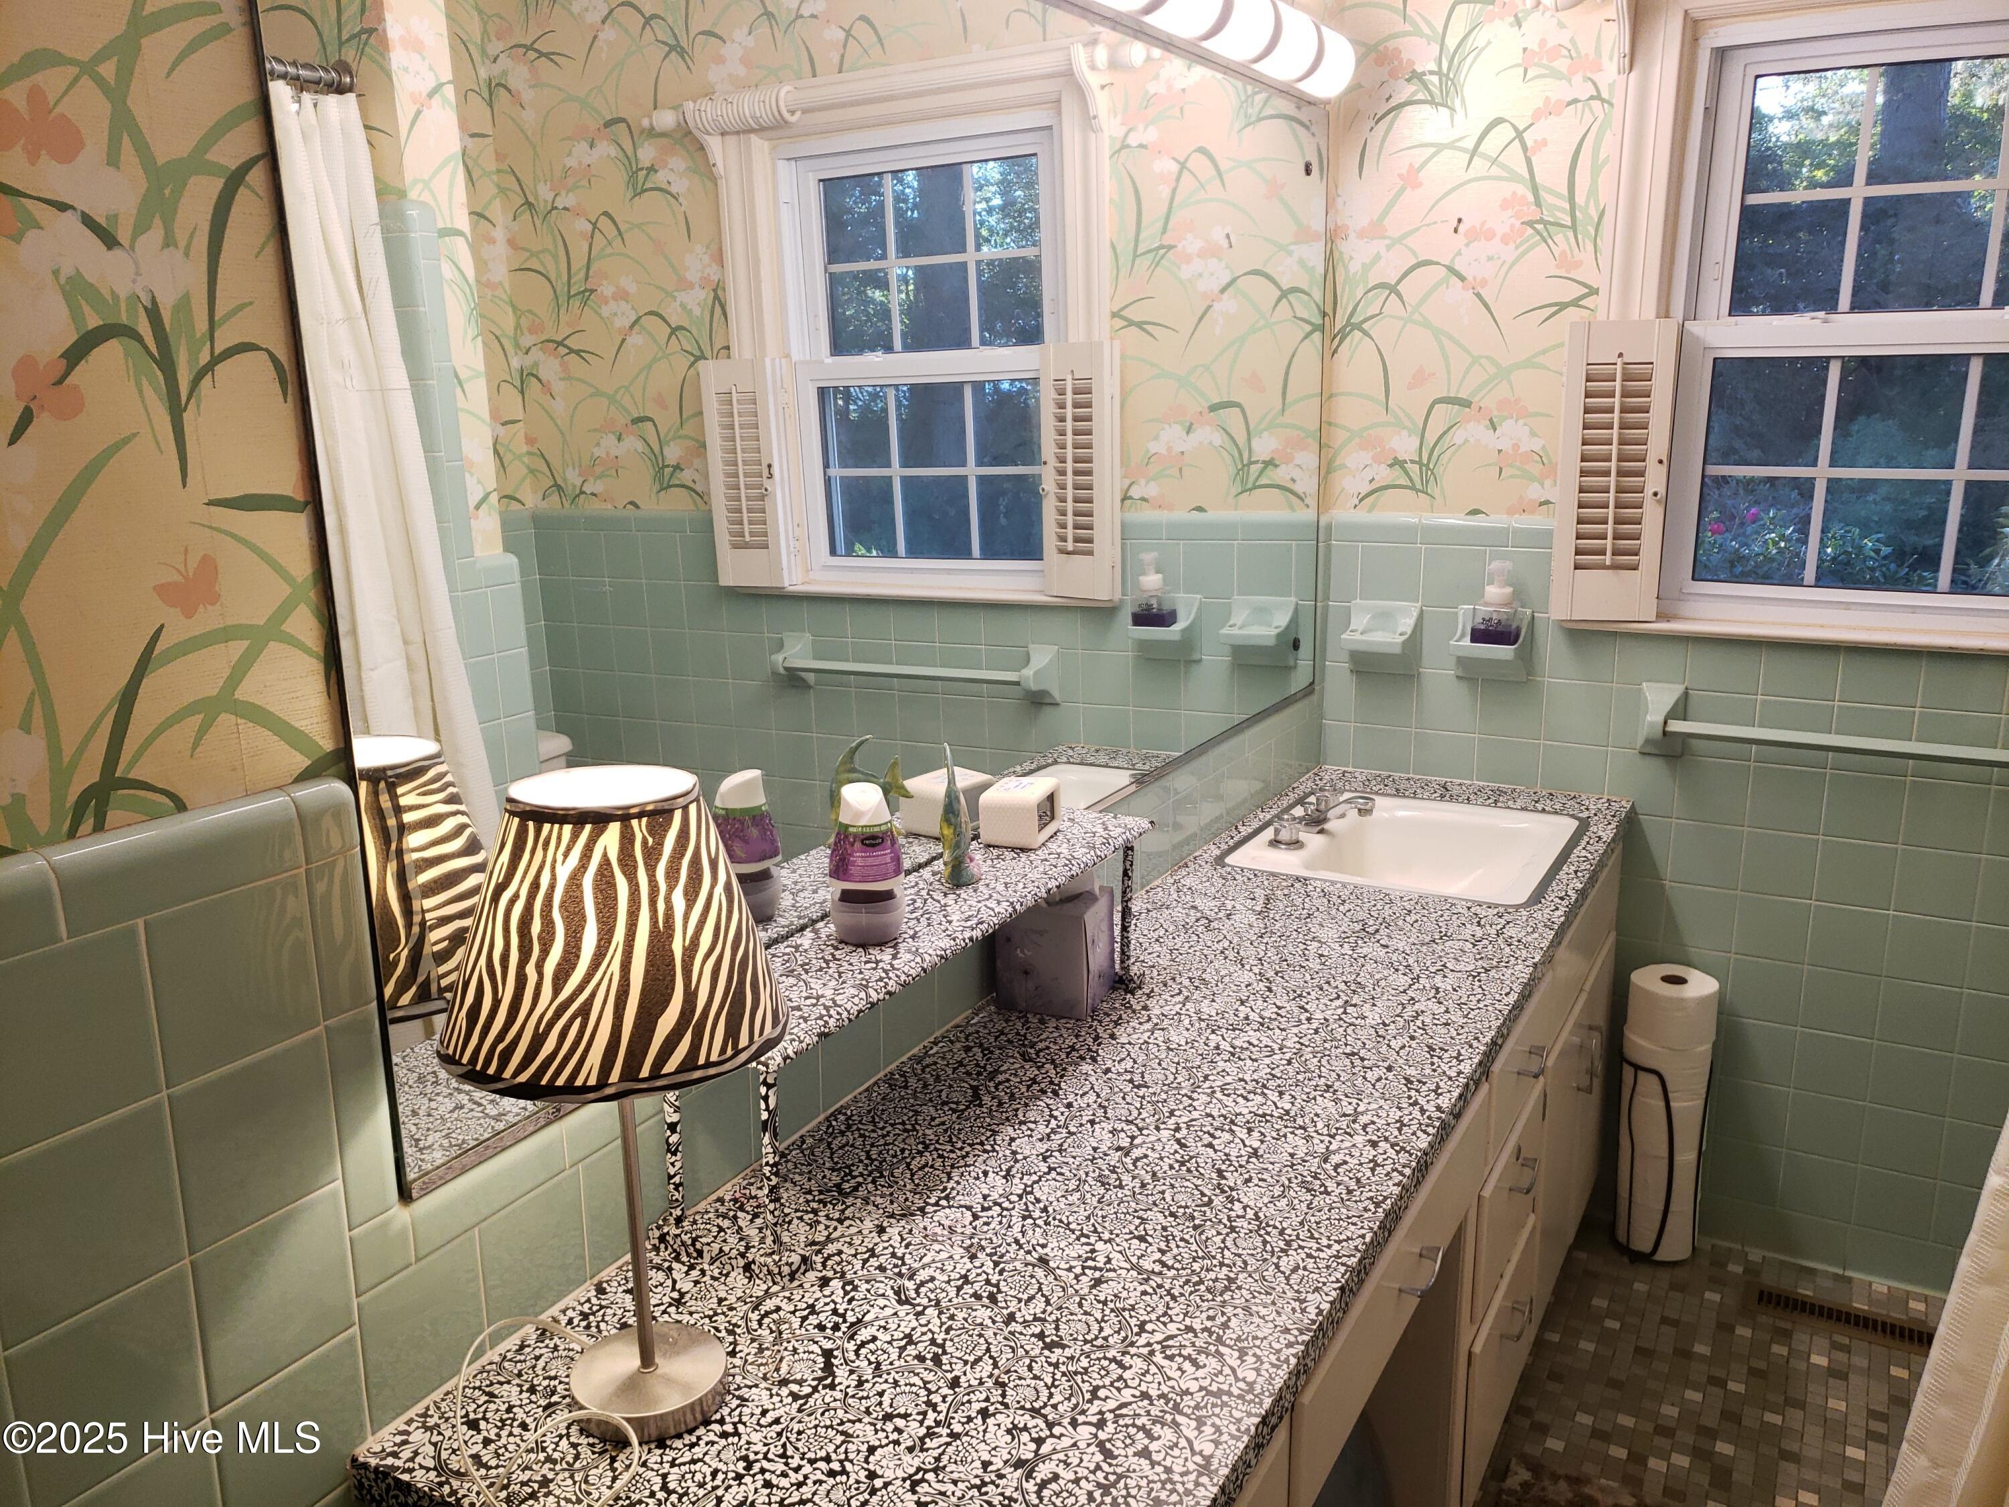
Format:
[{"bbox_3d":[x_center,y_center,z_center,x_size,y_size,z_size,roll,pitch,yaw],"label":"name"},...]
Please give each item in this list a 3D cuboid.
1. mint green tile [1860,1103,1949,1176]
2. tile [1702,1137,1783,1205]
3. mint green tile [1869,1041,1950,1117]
[{"bbox_3d":[1.480,0.640,2.491,0.109,0.109,0.010,7,15,28],"label":"mint green tile"},{"bbox_3d":[1.279,0.721,2.603,0.109,0.109,0.010,7,15,28],"label":"tile"},{"bbox_3d":[1.458,0.523,2.427,0.108,0.108,0.010,7,15,29],"label":"mint green tile"}]

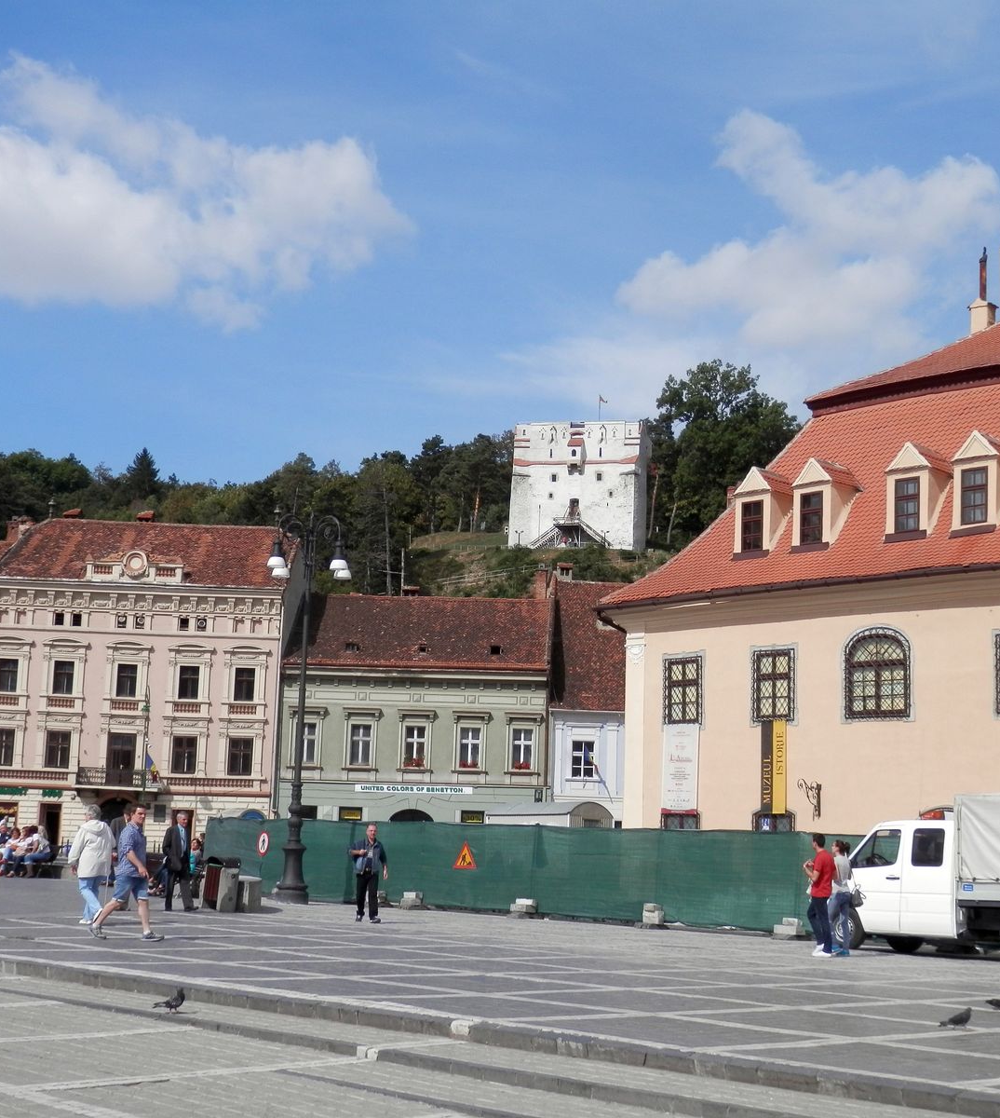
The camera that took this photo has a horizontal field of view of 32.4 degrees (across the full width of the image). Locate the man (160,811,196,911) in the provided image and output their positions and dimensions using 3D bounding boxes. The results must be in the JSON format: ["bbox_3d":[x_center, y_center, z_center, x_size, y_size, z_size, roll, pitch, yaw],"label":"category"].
[{"bbox_3d":[-5.627,5.332,30.445,0.420,1.714,0.520,-7,-13,41],"label":"man"}]

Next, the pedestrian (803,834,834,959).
[{"bbox_3d":[4.698,4.942,25.313,0.420,1.790,0.460,-6,-12,37],"label":"pedestrian"}]

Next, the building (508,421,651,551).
[{"bbox_3d":[12.470,-9.568,264.373,18.600,19.253,16.000,0,-10,11],"label":"building"}]

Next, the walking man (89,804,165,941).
[{"bbox_3d":[-4.929,4.127,22.607,0.900,1.760,0.520,-2,-10,20],"label":"walking man"}]

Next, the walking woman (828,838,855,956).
[{"bbox_3d":[5.000,4.979,25.284,0.380,1.670,0.420,-7,-13,42],"label":"walking woman"}]

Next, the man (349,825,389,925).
[{"bbox_3d":[-2.391,5.702,31.292,0.660,1.770,0.450,2,-10,-4],"label":"man"}]

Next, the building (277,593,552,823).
[{"bbox_3d":[-4.119,9.018,92.310,13.460,14.000,11.000,1,-10,2],"label":"building"}]

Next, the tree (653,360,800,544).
[{"bbox_3d":[34.778,-16.361,264.476,21.500,27.500,20.000,2,-10,0],"label":"tree"}]

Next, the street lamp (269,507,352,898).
[{"bbox_3d":[-4.346,3.148,37.626,1.750,8.551,1.750,2,-10,0],"label":"street lamp"}]

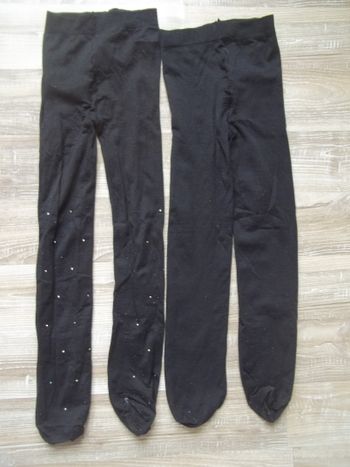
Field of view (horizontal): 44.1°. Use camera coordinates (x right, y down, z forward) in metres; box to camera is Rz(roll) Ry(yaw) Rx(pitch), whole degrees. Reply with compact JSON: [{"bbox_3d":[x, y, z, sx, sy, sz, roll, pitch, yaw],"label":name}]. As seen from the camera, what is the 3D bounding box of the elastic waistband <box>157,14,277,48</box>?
[{"bbox_3d":[0.067,-0.303,0.656,0.177,0.010,0.041,-8,89,-4],"label":"elastic waistband"}]

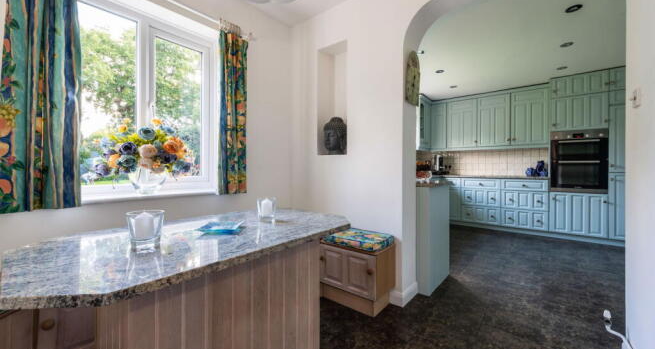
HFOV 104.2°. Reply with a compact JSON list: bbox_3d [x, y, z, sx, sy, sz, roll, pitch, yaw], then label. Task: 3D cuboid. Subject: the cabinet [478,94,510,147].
[{"bbox_3d":[3.070,-0.947,4.667,0.498,0.900,0.339,0,0,40],"label":"cabinet"}]

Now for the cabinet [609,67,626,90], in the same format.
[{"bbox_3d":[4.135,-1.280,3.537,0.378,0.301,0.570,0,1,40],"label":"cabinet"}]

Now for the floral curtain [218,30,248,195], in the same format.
[{"bbox_3d":[-0.737,-0.467,2.031,0.120,1.230,0.195,0,0,40],"label":"floral curtain"}]

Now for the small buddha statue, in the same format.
[{"bbox_3d":[0.095,-0.355,2.411,0.235,0.367,0.220,0,0,40],"label":"small buddha statue"}]

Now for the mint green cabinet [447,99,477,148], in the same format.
[{"bbox_3d":[2.678,-0.955,4.994,0.523,0.890,0.339,0,0,40],"label":"mint green cabinet"}]

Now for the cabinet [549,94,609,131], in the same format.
[{"bbox_3d":[3.761,-0.885,3.856,0.602,0.498,0.570,0,1,40],"label":"cabinet"}]

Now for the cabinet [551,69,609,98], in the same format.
[{"bbox_3d":[3.757,-1.283,3.849,0.602,0.298,0.570,0,1,40],"label":"cabinet"}]

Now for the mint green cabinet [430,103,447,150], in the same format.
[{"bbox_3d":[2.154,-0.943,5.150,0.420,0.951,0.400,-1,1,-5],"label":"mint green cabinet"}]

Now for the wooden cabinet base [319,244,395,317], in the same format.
[{"bbox_3d":[0.205,0.788,2.095,0.623,0.487,0.290,0,1,40],"label":"wooden cabinet base"}]

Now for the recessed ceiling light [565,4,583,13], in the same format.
[{"bbox_3d":[2.152,-1.442,2.222,0.104,0.024,0.104,0,0,40],"label":"recessed ceiling light"}]

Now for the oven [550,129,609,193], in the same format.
[{"bbox_3d":[3.764,-0.189,3.859,0.593,0.890,0.570,0,1,40],"label":"oven"}]

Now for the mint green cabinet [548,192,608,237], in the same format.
[{"bbox_3d":[3.791,0.568,3.894,0.601,0.610,0.580,0,0,40],"label":"mint green cabinet"}]

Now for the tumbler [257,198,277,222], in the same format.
[{"bbox_3d":[-0.374,0.217,1.572,0.122,0.138,0.122,-1,1,0],"label":"tumbler"}]

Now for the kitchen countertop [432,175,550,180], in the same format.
[{"bbox_3d":[2.788,0.061,4.678,1.940,0.034,0.600,0,1,40],"label":"kitchen countertop"}]

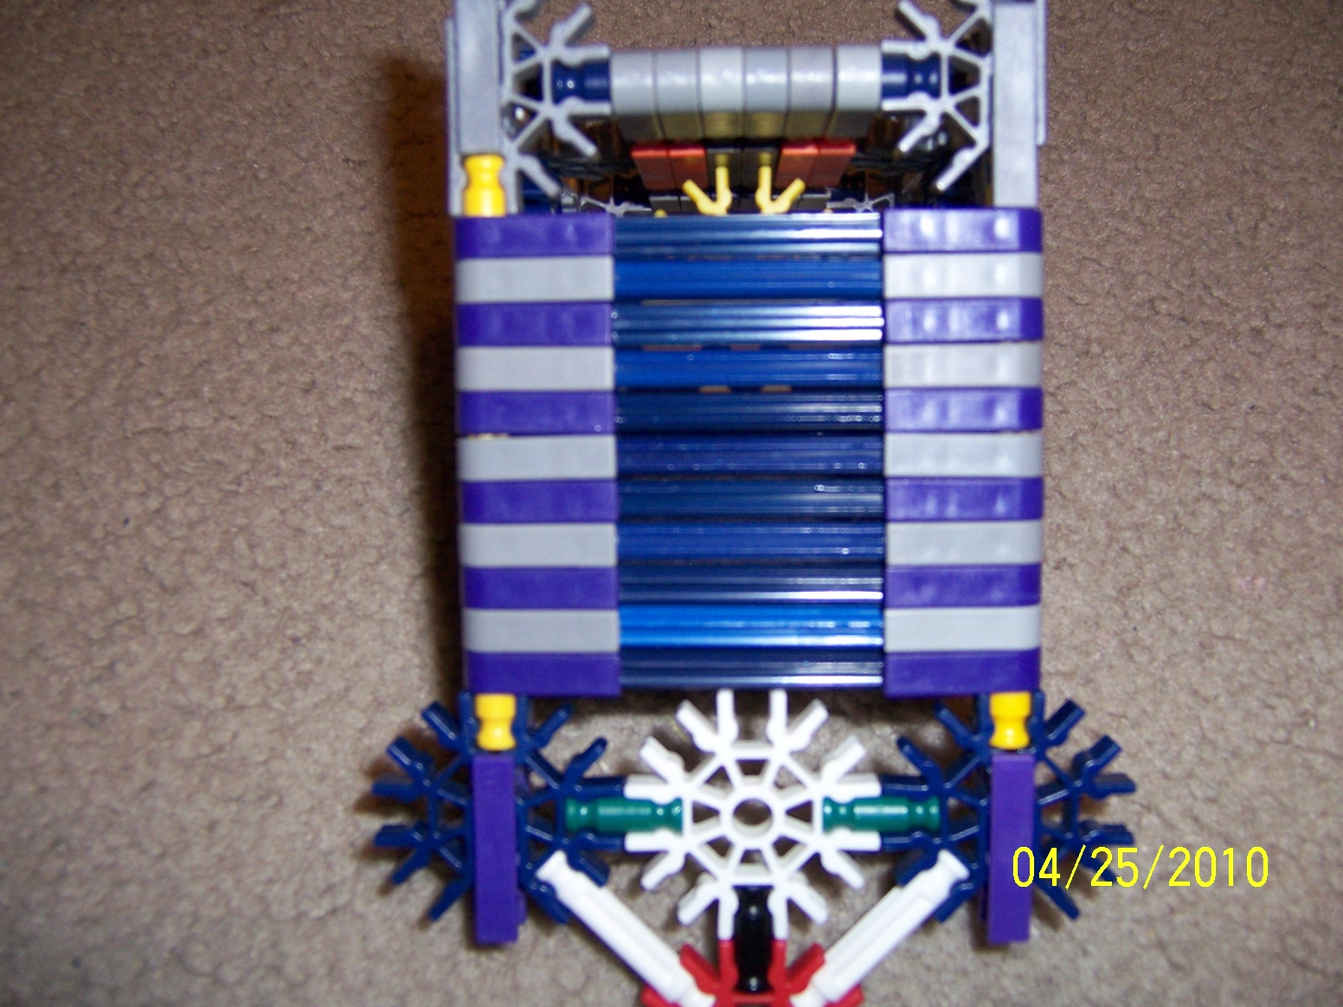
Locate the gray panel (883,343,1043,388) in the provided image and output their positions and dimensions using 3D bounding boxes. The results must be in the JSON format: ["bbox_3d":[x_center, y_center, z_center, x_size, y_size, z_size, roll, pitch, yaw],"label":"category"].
[{"bbox_3d":[0.041,-0.020,0.186,0.022,0.015,0.006,0,94,1],"label":"gray panel"}]

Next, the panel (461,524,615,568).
[{"bbox_3d":[-0.019,0.005,0.189,0.022,0.015,0.006,0,94,1],"label":"panel"}]

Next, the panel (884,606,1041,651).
[{"bbox_3d":[0.042,0.018,0.189,0.022,0.012,0.006,-1,94,0],"label":"panel"}]

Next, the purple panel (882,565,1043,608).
[{"bbox_3d":[0.041,0.011,0.188,0.022,0.015,0.006,0,94,1],"label":"purple panel"}]

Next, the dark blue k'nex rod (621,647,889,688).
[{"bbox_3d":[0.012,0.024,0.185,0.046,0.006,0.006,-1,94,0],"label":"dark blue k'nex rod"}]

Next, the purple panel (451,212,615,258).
[{"bbox_3d":[-0.019,-0.038,0.185,0.022,0.012,0.006,-1,94,0],"label":"purple panel"}]

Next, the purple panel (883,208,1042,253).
[{"bbox_3d":[0.041,-0.038,0.185,0.022,0.015,0.006,0,94,1],"label":"purple panel"}]

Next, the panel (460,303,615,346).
[{"bbox_3d":[-0.019,-0.026,0.186,0.022,0.012,0.006,-1,94,0],"label":"panel"}]

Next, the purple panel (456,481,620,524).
[{"bbox_3d":[-0.019,-0.001,0.187,0.022,0.012,0.006,-1,94,0],"label":"purple panel"}]

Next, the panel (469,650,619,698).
[{"bbox_3d":[-0.018,0.024,0.189,0.022,0.012,0.006,-1,94,0],"label":"panel"}]

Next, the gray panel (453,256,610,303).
[{"bbox_3d":[-0.019,-0.031,0.181,0.022,0.009,0.006,-1,94,0],"label":"gray panel"}]

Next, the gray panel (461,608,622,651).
[{"bbox_3d":[-0.018,0.018,0.184,0.022,0.009,0.006,-1,94,0],"label":"gray panel"}]

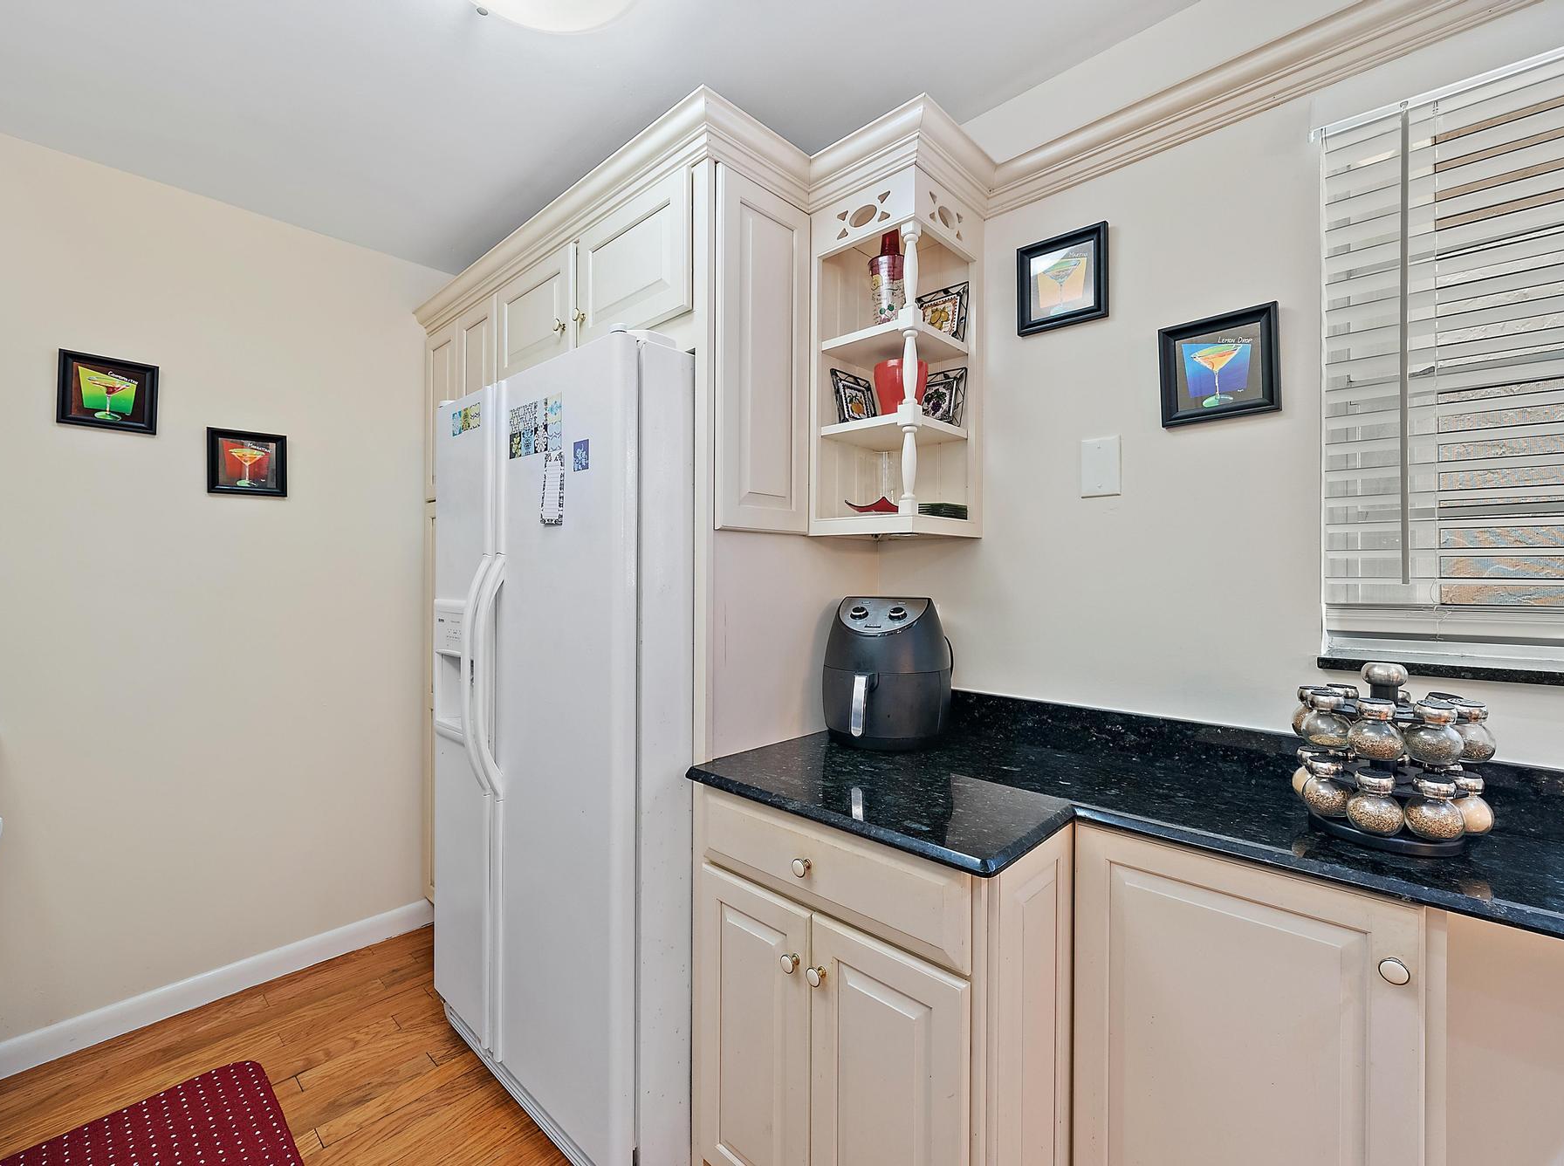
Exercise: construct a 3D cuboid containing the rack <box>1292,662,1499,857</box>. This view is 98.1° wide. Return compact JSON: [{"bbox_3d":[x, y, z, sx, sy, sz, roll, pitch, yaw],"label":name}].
[{"bbox_3d":[0.886,0.244,0.998,0.220,0.248,0.220,1,1,43],"label":"rack"}]

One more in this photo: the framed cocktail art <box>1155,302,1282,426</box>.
[{"bbox_3d":[0.815,-0.400,1.270,0.190,0.194,0.022,1,1,43],"label":"framed cocktail art"}]

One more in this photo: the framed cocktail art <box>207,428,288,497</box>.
[{"bbox_3d":[-1.657,-0.370,2.110,0.022,0.196,0.197,1,1,43],"label":"framed cocktail art"}]

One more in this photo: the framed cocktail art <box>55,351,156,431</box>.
[{"bbox_3d":[-1.867,-0.522,1.887,0.022,0.197,0.196,1,1,43],"label":"framed cocktail art"}]

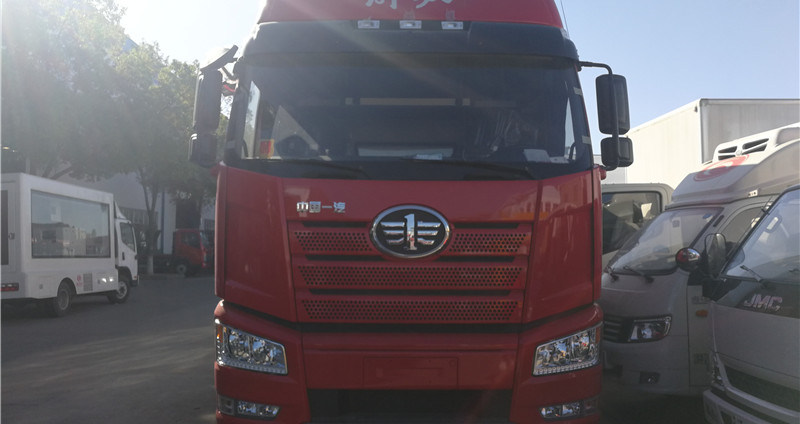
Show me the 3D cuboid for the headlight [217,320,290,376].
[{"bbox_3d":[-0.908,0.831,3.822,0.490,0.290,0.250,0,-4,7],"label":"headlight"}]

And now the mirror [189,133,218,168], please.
[{"bbox_3d":[-1.322,-0.412,4.215,0.190,0.215,0.130,0,-4,9],"label":"mirror"}]

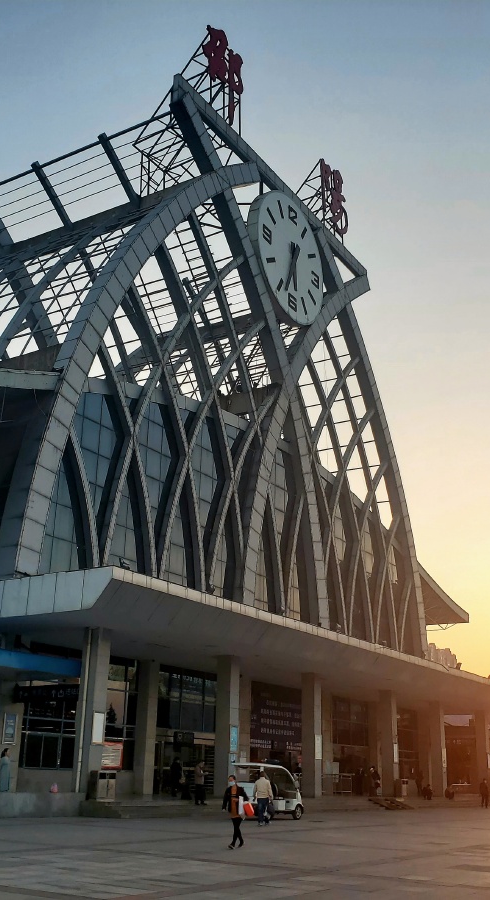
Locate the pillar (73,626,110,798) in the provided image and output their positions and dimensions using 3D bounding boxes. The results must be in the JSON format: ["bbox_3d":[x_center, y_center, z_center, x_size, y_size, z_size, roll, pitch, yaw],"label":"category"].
[{"bbox_3d":[-6.032,10.372,35.490,0.780,6.330,0.800,-11,-23,32],"label":"pillar"}]

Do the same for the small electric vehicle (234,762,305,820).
[{"bbox_3d":[1.006,13.828,36.547,1.380,2.050,2.800,-13,-25,35],"label":"small electric vehicle"}]

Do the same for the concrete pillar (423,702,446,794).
[{"bbox_3d":[13.622,20.974,63.472,0.800,6.330,0.800,-11,-23,32],"label":"concrete pillar"}]

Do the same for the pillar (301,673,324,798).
[{"bbox_3d":[3.630,15.584,49.247,0.800,6.330,0.800,-11,-23,32],"label":"pillar"}]

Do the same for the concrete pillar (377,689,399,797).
[{"bbox_3d":[9.979,20.223,62.190,0.920,6.930,0.740,-11,-23,30],"label":"concrete pillar"}]

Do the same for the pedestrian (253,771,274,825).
[{"bbox_3d":[0.648,12.577,32.605,0.600,1.750,0.420,1,-20,2],"label":"pedestrian"}]

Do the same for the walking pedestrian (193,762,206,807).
[{"bbox_3d":[-1.855,13.859,37.505,0.450,1.680,0.450,3,-20,-4],"label":"walking pedestrian"}]

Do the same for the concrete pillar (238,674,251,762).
[{"bbox_3d":[-0.255,16.364,51.680,0.780,6.330,0.780,-11,-23,32],"label":"concrete pillar"}]

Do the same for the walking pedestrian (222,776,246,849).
[{"bbox_3d":[-0.243,8.672,21.654,0.540,1.610,0.400,-5,-21,16],"label":"walking pedestrian"}]

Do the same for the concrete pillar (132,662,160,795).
[{"bbox_3d":[-5.279,14.764,48.017,0.750,6.750,0.820,-11,-23,30],"label":"concrete pillar"}]

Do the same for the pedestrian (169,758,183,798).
[{"bbox_3d":[-3.236,15.438,42.482,0.420,1.670,0.500,-4,-20,14],"label":"pedestrian"}]

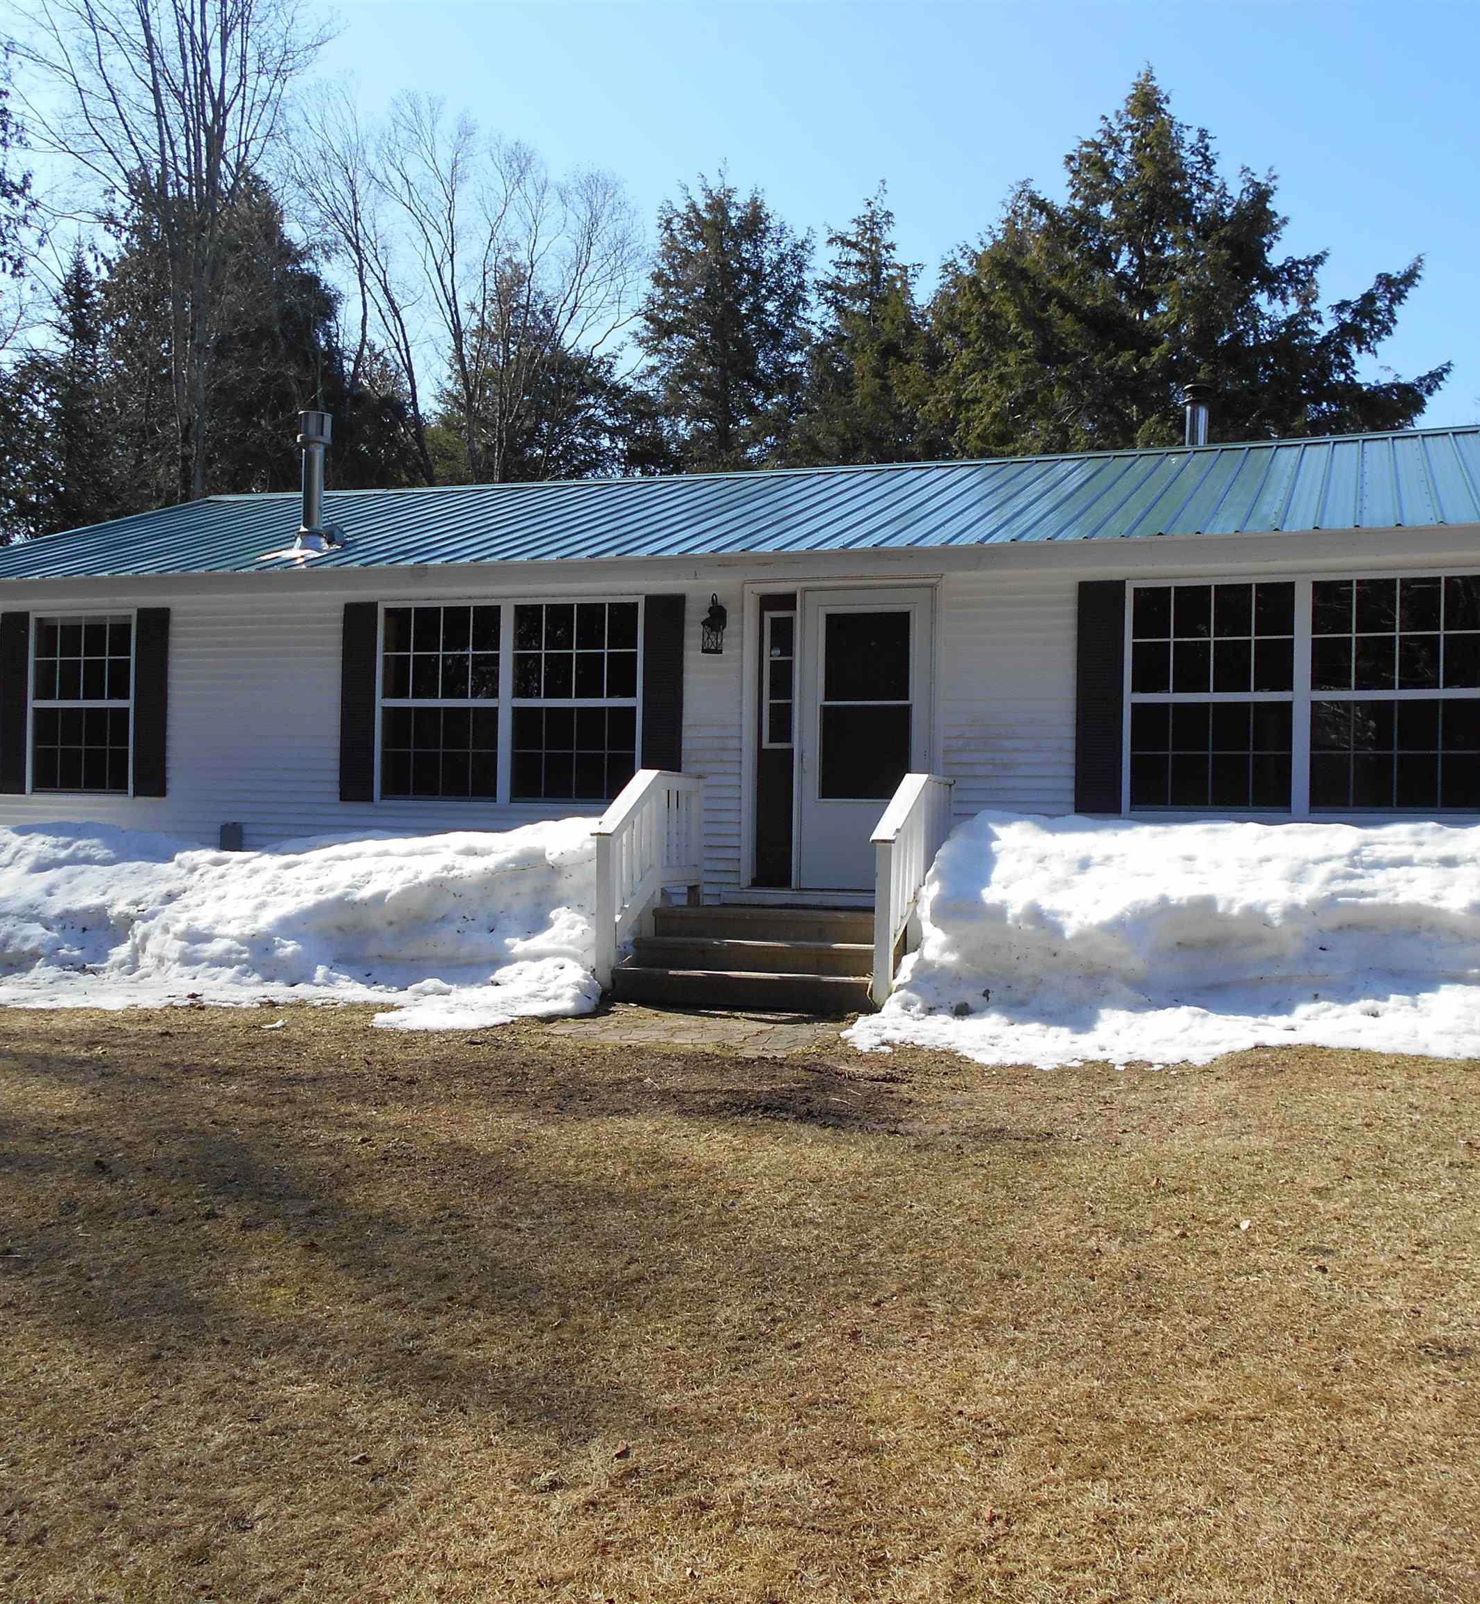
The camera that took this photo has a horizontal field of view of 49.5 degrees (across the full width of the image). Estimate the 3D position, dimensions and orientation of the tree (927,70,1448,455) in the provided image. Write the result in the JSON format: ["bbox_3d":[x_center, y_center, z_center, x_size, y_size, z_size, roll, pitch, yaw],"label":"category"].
[{"bbox_3d":[6.871,-4.844,24.948,8.360,13.120,7.770,1,0,15],"label":"tree"}]

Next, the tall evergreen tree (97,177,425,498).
[{"bbox_3d":[-7.860,-4.328,25.954,5.590,11.600,5.590,1,0,-17],"label":"tall evergreen tree"}]

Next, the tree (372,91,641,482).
[{"bbox_3d":[-4.777,-6.295,31.937,5.750,15.740,5.750,1,0,-9],"label":"tree"}]

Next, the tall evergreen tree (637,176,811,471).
[{"bbox_3d":[-0.423,-5.219,30.945,4.020,13.720,4.020,1,0,-1],"label":"tall evergreen tree"}]

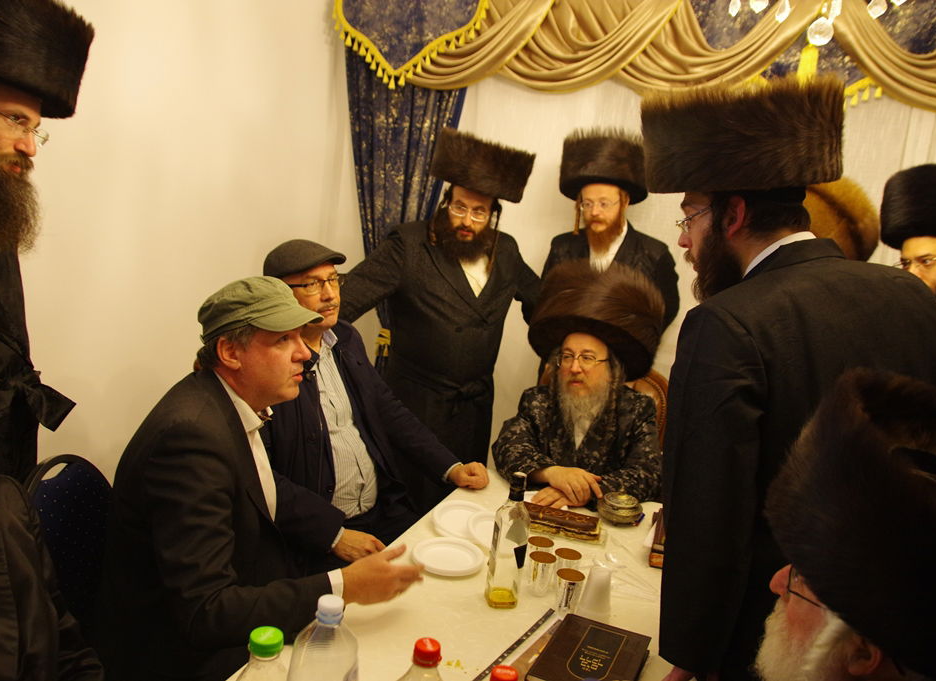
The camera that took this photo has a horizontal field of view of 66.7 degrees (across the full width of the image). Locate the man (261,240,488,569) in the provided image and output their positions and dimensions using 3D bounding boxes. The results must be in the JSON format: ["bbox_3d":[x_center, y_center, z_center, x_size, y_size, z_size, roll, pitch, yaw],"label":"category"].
[{"bbox_3d":[-0.409,0.426,2.092,0.740,1.393,0.600,13,13,30],"label":"man"}]

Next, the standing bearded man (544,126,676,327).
[{"bbox_3d":[0.465,0.172,2.684,0.520,1.872,0.370,10,11,14],"label":"standing bearded man"}]

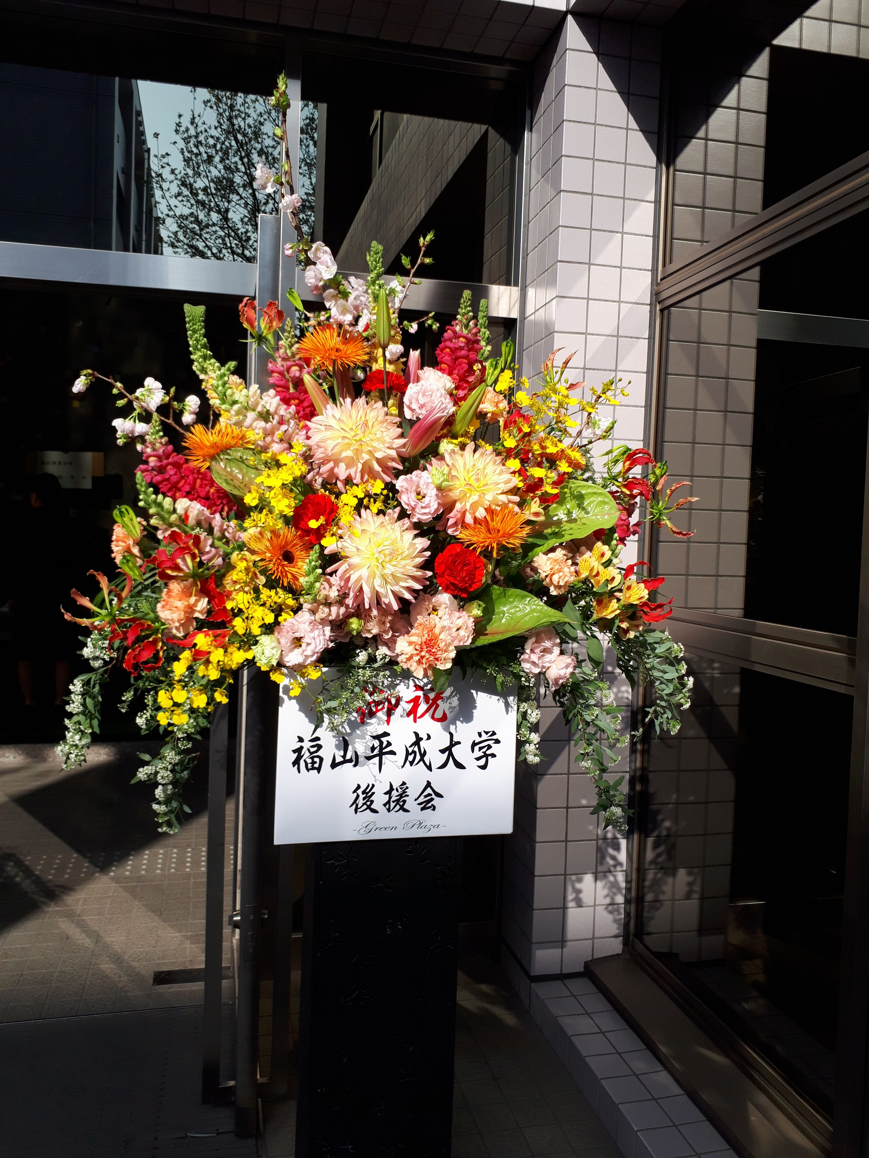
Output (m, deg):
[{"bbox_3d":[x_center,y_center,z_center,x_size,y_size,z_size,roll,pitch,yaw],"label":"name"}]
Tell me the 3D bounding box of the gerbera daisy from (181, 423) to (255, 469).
[{"bbox_3d":[-0.343,-0.210,1.440,0.112,0.105,0.050,3,-38,13],"label":"gerbera daisy"}]

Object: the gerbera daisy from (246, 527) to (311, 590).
[{"bbox_3d":[-0.254,-0.035,1.480,0.105,0.105,0.045,2,-6,3],"label":"gerbera daisy"}]

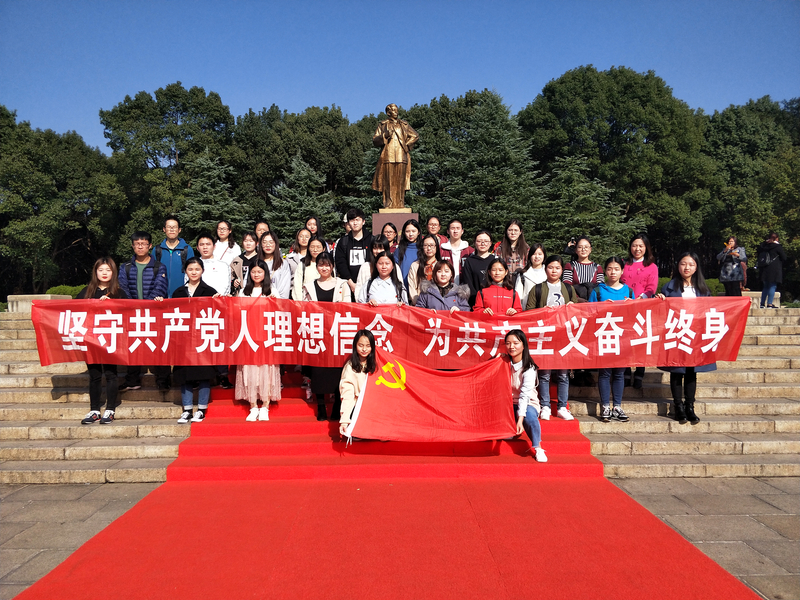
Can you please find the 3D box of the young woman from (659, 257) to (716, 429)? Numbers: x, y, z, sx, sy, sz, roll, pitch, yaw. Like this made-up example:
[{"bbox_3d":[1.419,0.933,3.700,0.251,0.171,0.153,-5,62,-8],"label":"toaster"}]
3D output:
[{"bbox_3d":[2.844,0.362,5.736,0.490,1.667,0.340,0,0,-1],"label":"young woman"}]

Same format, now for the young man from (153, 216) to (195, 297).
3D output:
[{"bbox_3d":[-2.768,-0.132,7.047,0.470,1.773,0.340,0,0,-1],"label":"young man"}]

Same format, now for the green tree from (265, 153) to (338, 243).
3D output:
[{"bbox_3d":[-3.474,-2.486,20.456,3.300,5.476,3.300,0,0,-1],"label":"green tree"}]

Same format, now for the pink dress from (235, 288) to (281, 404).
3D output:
[{"bbox_3d":[-1.430,0.463,5.800,0.470,1.140,0.360,0,-1,-4],"label":"pink dress"}]

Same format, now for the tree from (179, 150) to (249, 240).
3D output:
[{"bbox_3d":[-8.156,-2.977,25.000,3.500,6.950,3.400,0,-1,-1],"label":"tree"}]

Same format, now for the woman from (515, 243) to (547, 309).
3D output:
[{"bbox_3d":[1.490,0.168,6.400,0.460,1.600,0.320,0,-1,4],"label":"woman"}]

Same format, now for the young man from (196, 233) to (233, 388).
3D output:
[{"bbox_3d":[-2.096,0.125,6.391,0.480,1.722,0.320,0,0,-1],"label":"young man"}]

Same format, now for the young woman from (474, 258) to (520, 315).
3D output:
[{"bbox_3d":[0.972,0.396,5.820,0.480,1.620,0.350,0,-1,2],"label":"young woman"}]

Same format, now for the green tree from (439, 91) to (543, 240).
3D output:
[{"bbox_3d":[3.906,-4.400,25.500,5.000,9.700,4.800,0,-1,-1],"label":"green tree"}]

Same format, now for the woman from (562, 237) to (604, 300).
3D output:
[{"bbox_3d":[1.974,0.124,6.202,0.450,1.612,0.340,0,0,7],"label":"woman"}]

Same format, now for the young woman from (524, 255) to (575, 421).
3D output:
[{"bbox_3d":[1.441,0.360,5.550,0.470,1.595,0.380,0,0,5],"label":"young woman"}]

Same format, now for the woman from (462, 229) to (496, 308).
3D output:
[{"bbox_3d":[0.933,0.013,6.781,0.450,1.657,0.320,0,0,-1],"label":"woman"}]

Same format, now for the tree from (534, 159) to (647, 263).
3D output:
[{"bbox_3d":[7.496,-2.597,22.500,4.600,5.950,4.400,0,-1,-1],"label":"tree"}]

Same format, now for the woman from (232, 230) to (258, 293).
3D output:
[{"bbox_3d":[-1.836,-0.011,6.909,0.440,1.616,0.320,0,0,-1],"label":"woman"}]

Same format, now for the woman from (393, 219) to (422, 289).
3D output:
[{"bbox_3d":[0.117,-0.138,7.125,0.440,1.709,0.320,0,0,-1],"label":"woman"}]

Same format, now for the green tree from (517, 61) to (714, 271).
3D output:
[{"bbox_3d":[10.588,-5.436,28.000,9.700,11.800,9.000,0,-1,-1],"label":"green tree"}]

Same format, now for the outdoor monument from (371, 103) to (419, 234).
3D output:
[{"bbox_3d":[-0.205,-3.429,21.500,1.800,7.650,1.750,0,-1,-4],"label":"outdoor monument"}]

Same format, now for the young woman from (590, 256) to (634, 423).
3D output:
[{"bbox_3d":[2.049,0.368,5.560,0.430,1.573,0.360,0,0,8],"label":"young woman"}]

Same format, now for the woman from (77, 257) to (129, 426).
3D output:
[{"bbox_3d":[-2.984,0.406,5.777,0.460,1.641,0.340,0,0,-1],"label":"woman"}]

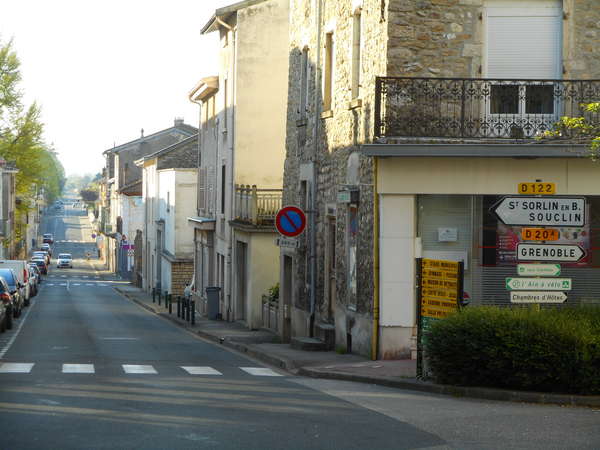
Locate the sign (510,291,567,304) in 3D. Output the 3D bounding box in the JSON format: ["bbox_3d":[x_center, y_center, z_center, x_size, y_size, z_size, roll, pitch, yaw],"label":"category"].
[{"bbox_3d":[3.224,0.977,23.800,0.765,0.152,0.040,0,-1,2],"label":"sign"}]

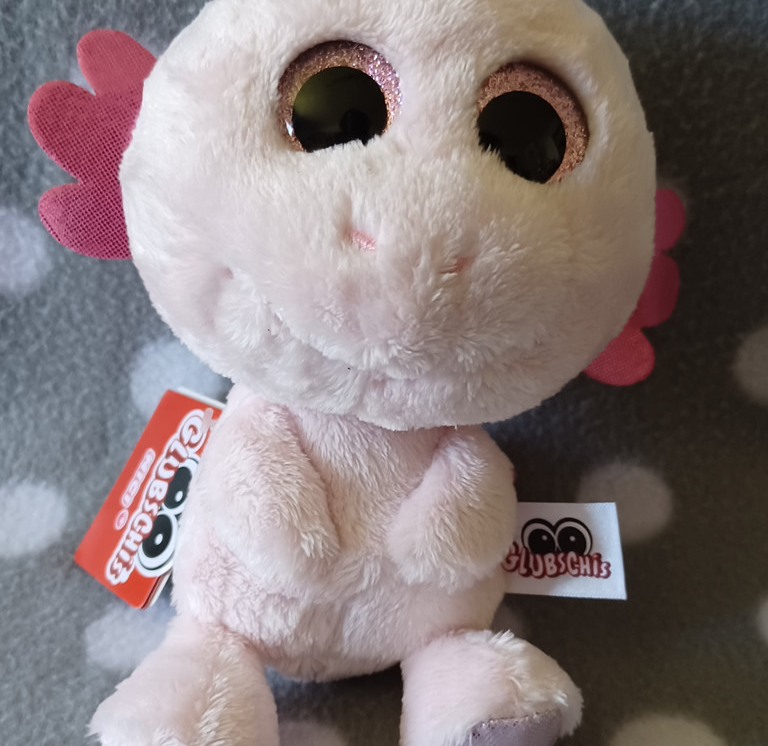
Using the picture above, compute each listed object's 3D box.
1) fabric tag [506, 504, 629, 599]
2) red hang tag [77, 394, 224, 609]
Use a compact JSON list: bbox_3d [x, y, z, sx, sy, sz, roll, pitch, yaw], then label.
[{"bbox_3d":[0.039,0.041,0.171,0.029,0.025,0.002,-4,18,23],"label":"fabric tag"},{"bbox_3d":[-0.054,0.027,0.174,0.032,0.003,0.046,14,73,40],"label":"red hang tag"}]

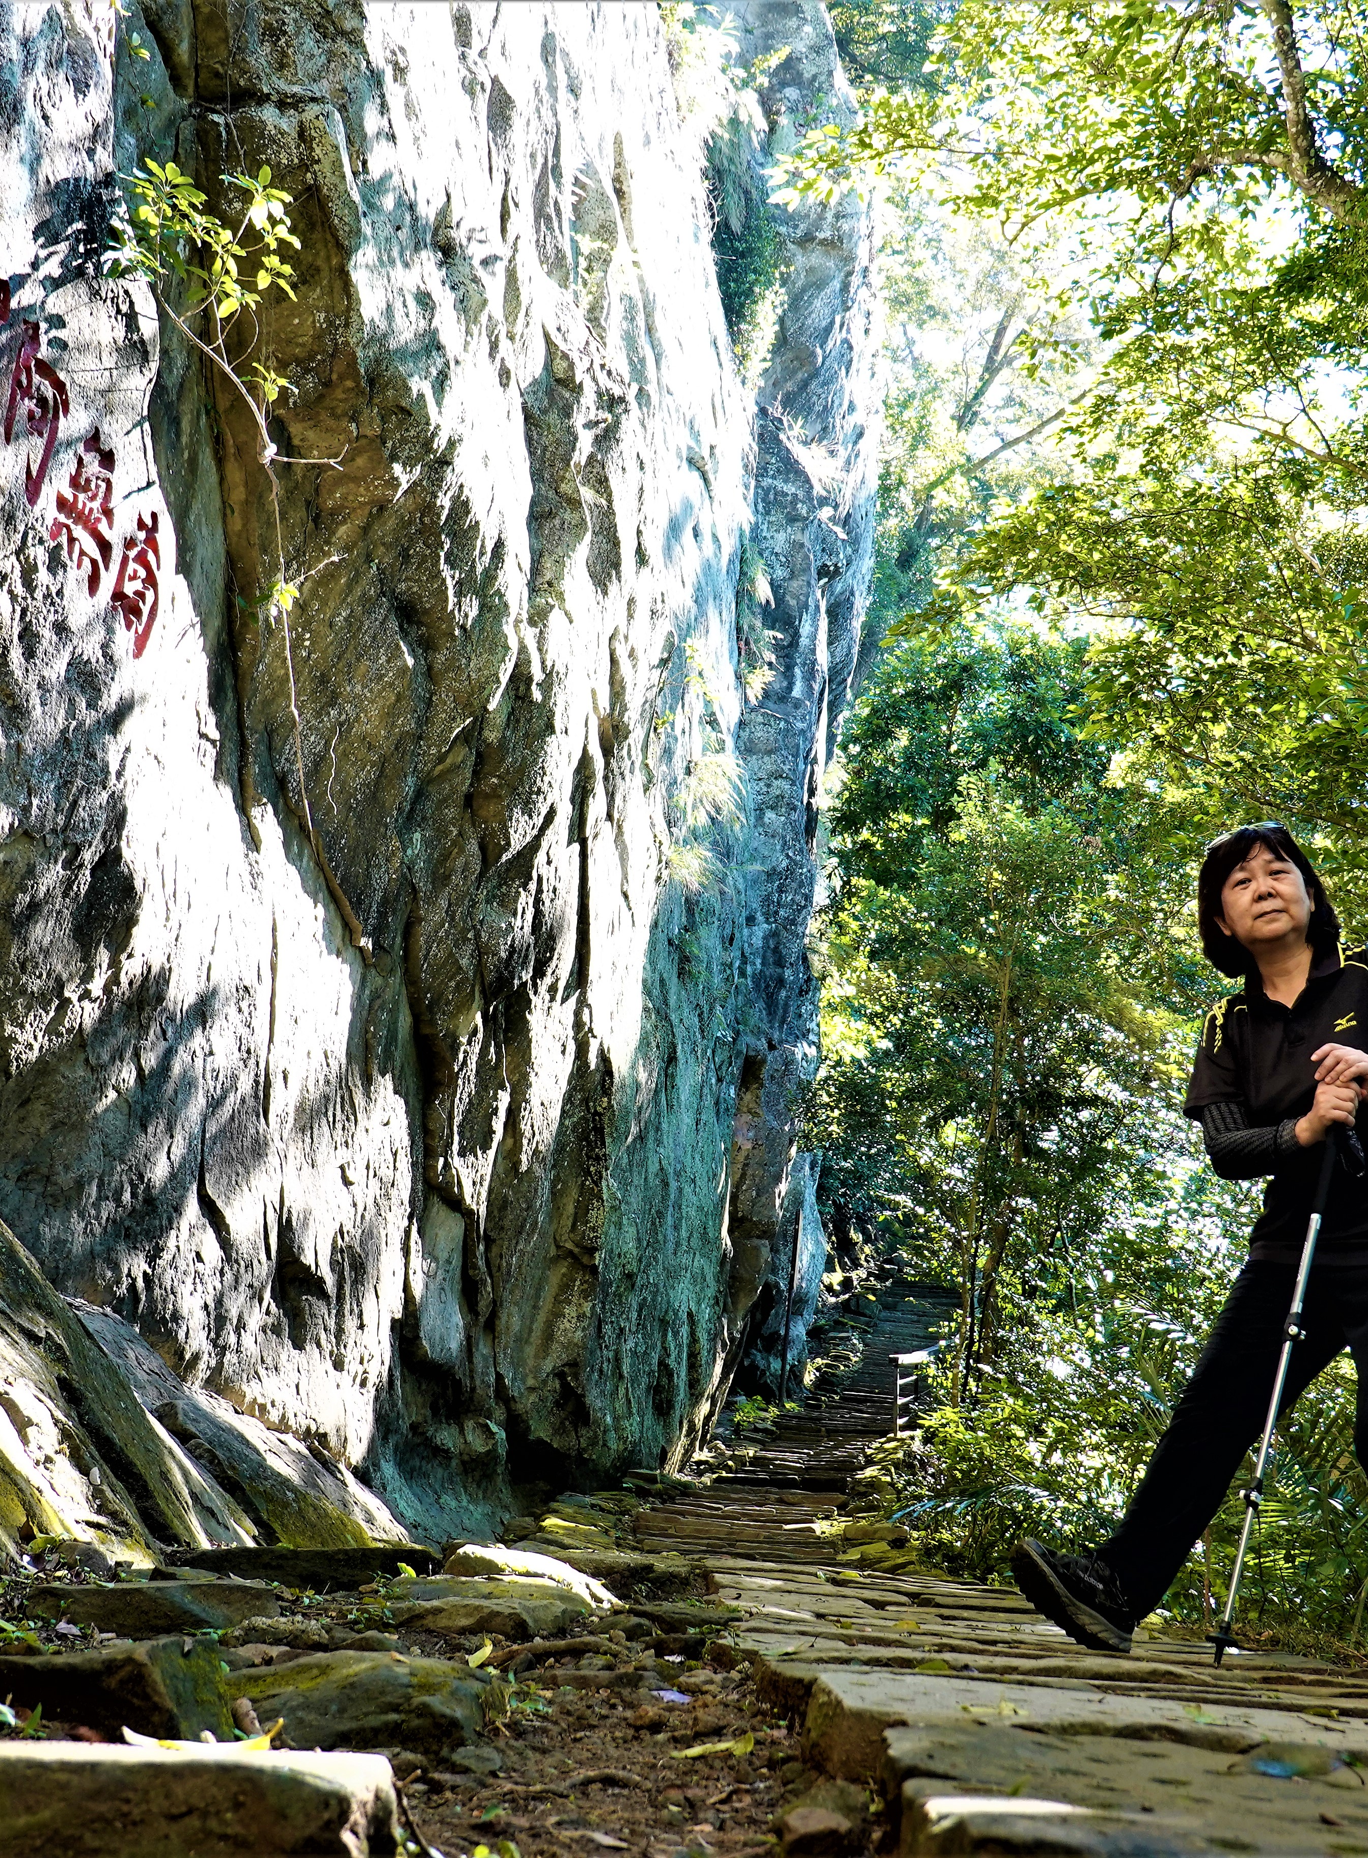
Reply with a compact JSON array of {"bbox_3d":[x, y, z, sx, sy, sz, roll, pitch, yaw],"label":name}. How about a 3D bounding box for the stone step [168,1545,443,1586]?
[{"bbox_3d":[-1.030,1.735,7.800,0.740,0.125,0.330,0,-10,0],"label":"stone step"}]

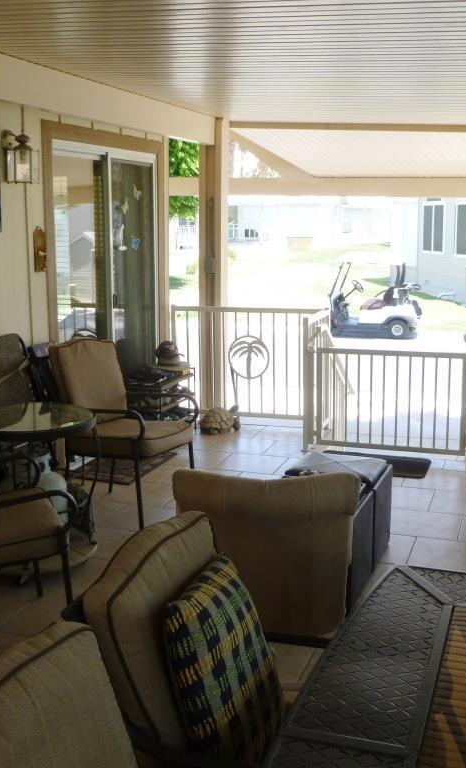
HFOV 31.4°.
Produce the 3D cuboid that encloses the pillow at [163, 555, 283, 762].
[{"bbox_3d":[-0.028,0.611,1.909,0.140,0.364,0.326,-15,2,31],"label":"pillow"}]

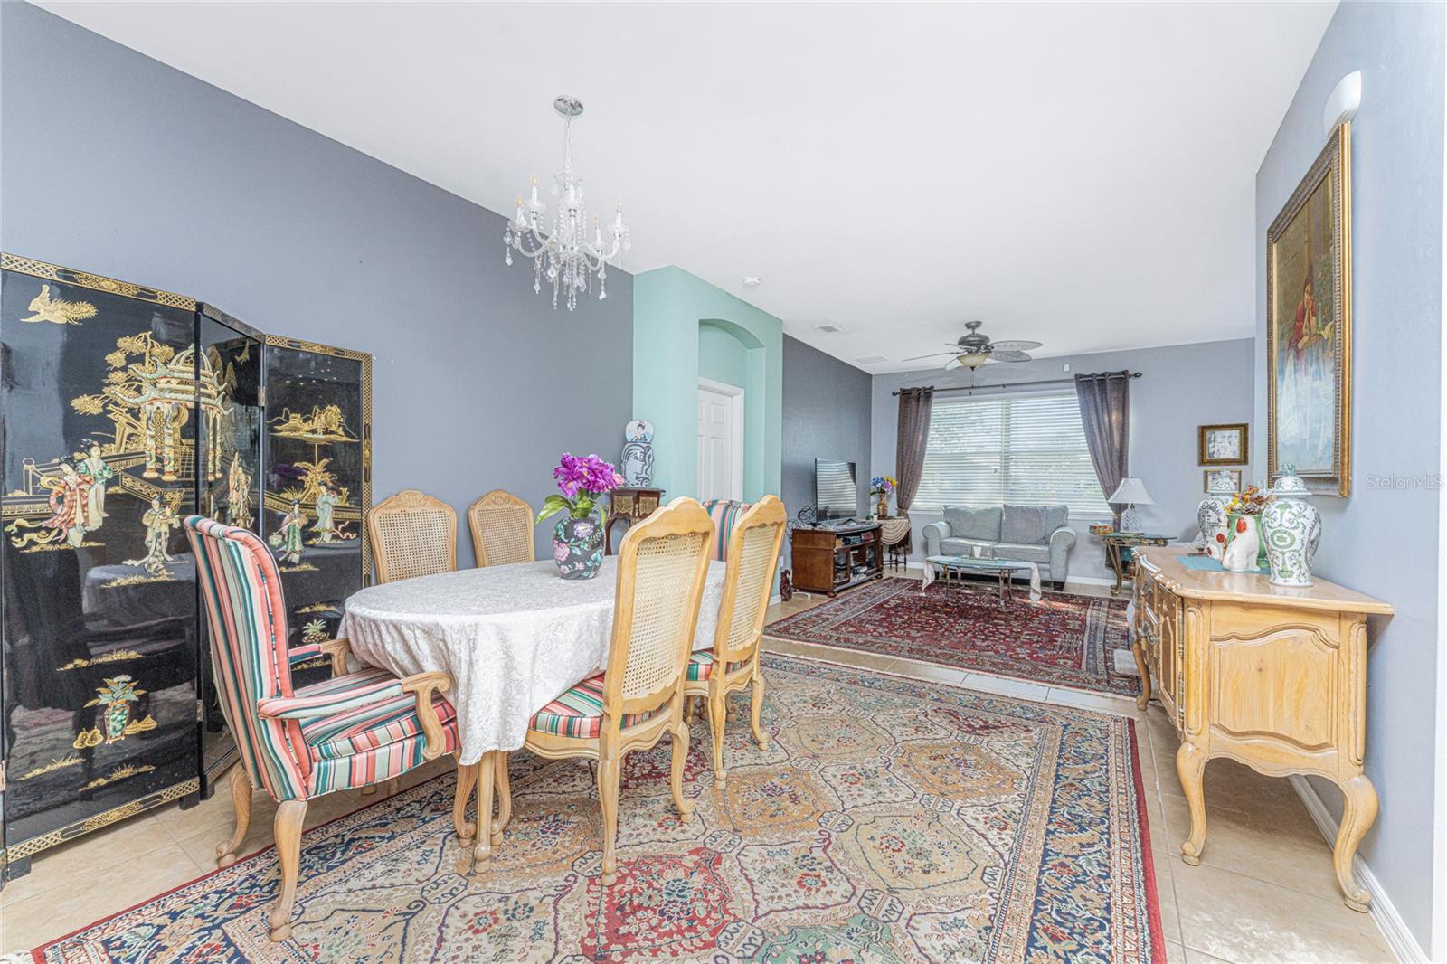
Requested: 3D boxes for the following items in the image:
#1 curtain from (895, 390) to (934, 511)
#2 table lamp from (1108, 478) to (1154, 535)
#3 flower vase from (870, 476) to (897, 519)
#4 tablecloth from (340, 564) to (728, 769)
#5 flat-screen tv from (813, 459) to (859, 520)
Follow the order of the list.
[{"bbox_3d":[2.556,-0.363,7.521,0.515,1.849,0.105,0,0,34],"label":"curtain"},{"bbox_3d":[4.267,0.247,5.900,0.421,0.608,0.421,0,0,34],"label":"table lamp"},{"bbox_3d":[2.154,0.206,7.556,0.354,0.596,0.354,0,0,16],"label":"flower vase"},{"bbox_3d":[-0.650,0.610,2.370,1.100,0.436,1.638,0,0,34],"label":"tablecloth"},{"bbox_3d":[1.310,0.097,6.441,0.076,0.673,1.170,0,0,34],"label":"flat-screen tv"}]

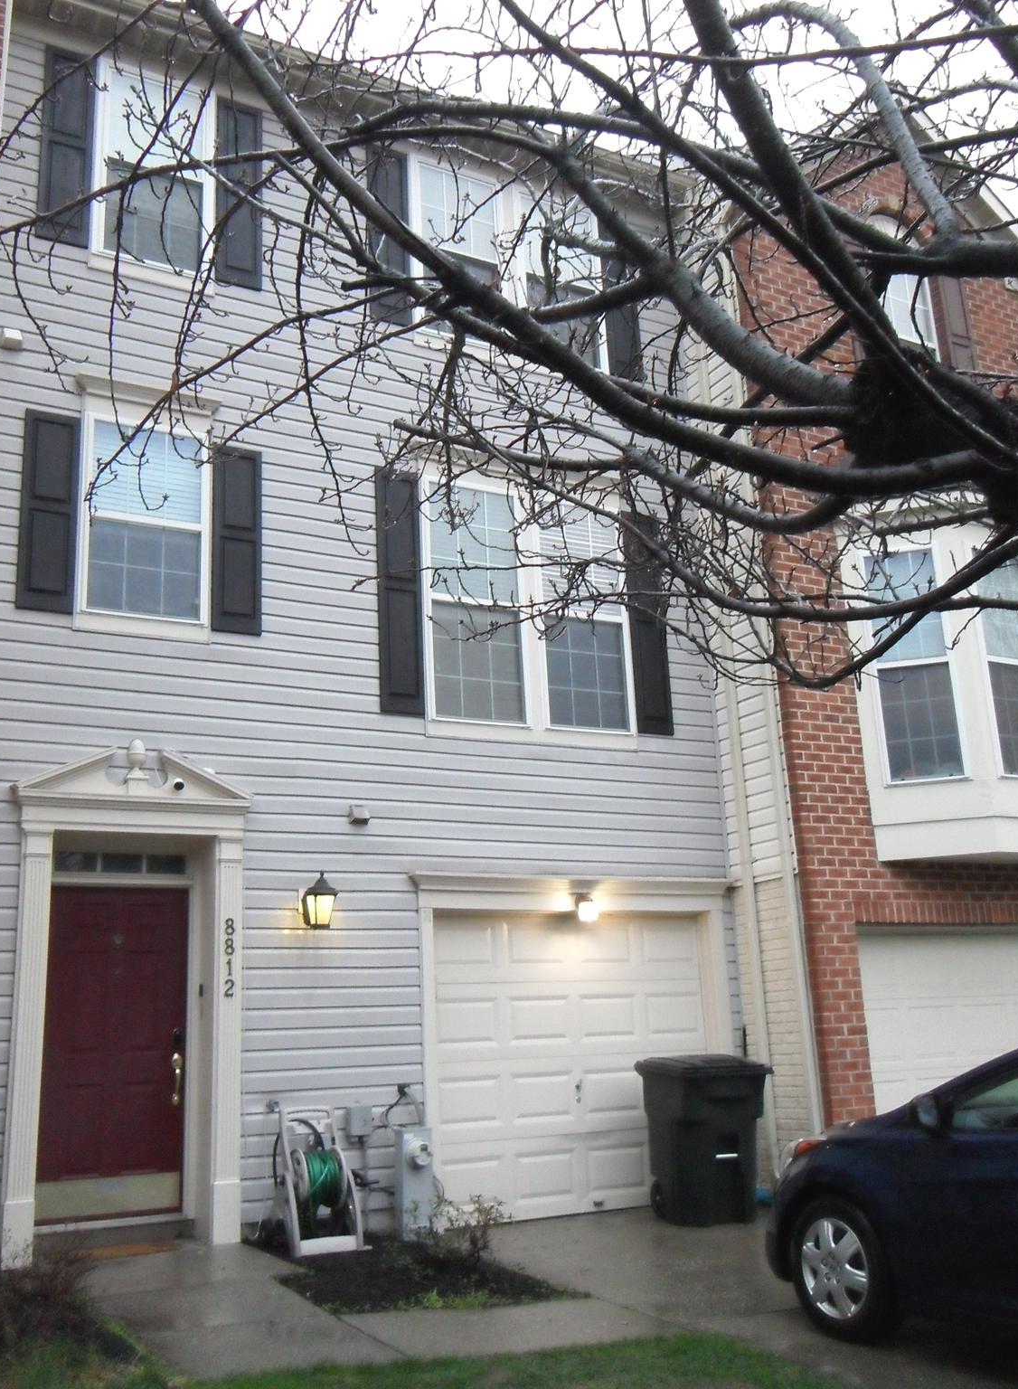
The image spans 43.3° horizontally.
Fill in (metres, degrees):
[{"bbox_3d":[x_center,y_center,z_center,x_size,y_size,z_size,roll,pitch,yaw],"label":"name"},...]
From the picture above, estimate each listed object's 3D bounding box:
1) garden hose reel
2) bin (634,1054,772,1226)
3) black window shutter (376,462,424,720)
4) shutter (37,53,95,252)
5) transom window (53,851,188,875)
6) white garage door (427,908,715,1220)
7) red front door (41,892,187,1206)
[{"bbox_3d":[-1.144,2.939,7.840,0.480,0.840,0.460,3,-16,-22],"label":"garden hose reel"},{"bbox_3d":[1.371,3.075,8.933,0.660,1.050,0.770,3,-15,-20],"label":"bin"},{"bbox_3d":[-0.789,-0.779,9.398,0.345,1.880,0.040,5,-16,-27],"label":"black window shutter"},{"bbox_3d":[-3.092,-3.840,9.008,0.345,1.560,0.040,5,-16,-27],"label":"shutter"},{"bbox_3d":[-2.579,1.119,8.511,0.900,0.177,0.060,5,-16,-27],"label":"transom window"},{"bbox_3d":[0.495,2.653,9.367,2.380,2.110,0.070,5,-16,-27],"label":"white garage door"},{"bbox_3d":[-2.530,2.265,8.214,0.920,2.040,0.060,5,-16,-27],"label":"red front door"}]

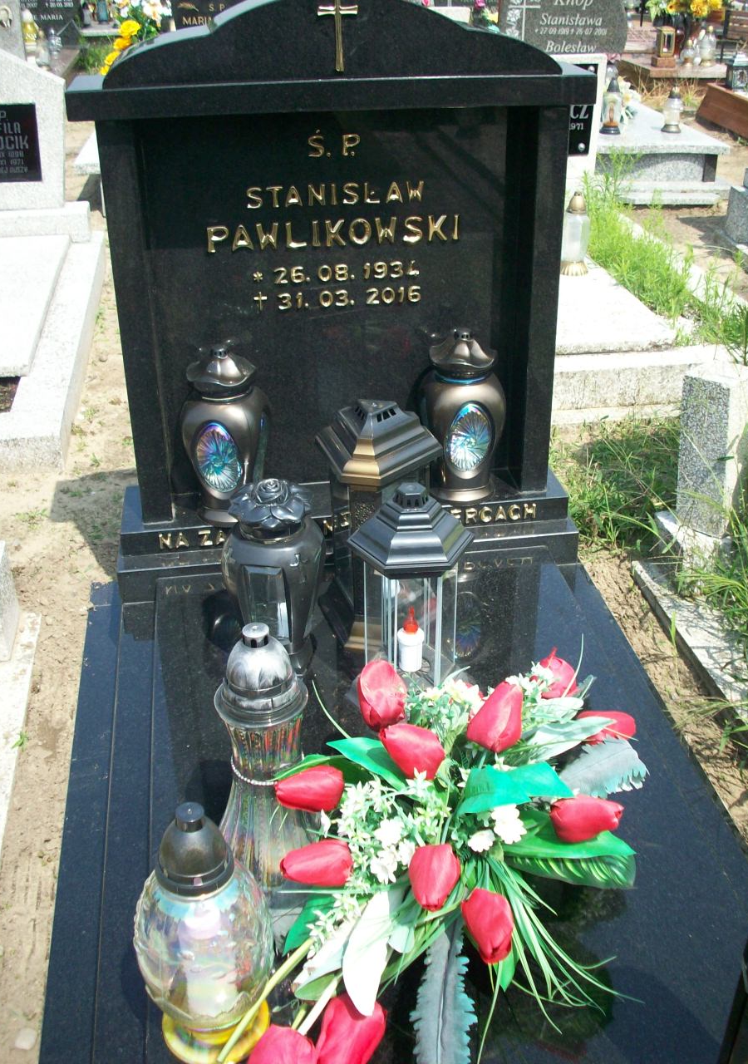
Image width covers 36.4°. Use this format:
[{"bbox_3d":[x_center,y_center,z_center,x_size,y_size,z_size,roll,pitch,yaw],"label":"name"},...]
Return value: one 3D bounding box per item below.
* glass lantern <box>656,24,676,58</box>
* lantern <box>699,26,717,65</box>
[{"bbox_3d":[2.450,-4.102,9.505,0.135,0.235,0.135,-2,27,-2],"label":"glass lantern"},{"bbox_3d":[2.670,-3.884,9.100,0.140,0.280,0.140,-5,29,-8],"label":"lantern"}]

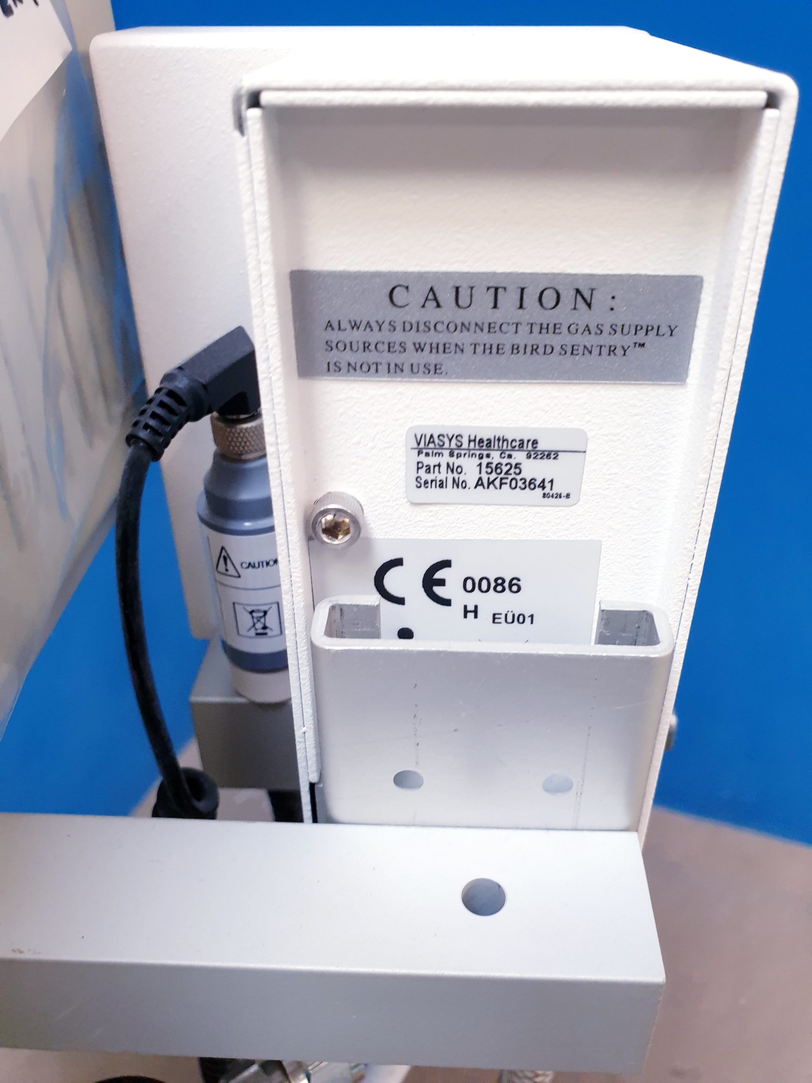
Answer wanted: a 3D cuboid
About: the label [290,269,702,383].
[{"bbox_3d":[0.014,-0.035,0.134,0.066,0.018,0.001,1,30,3],"label":"label"}]

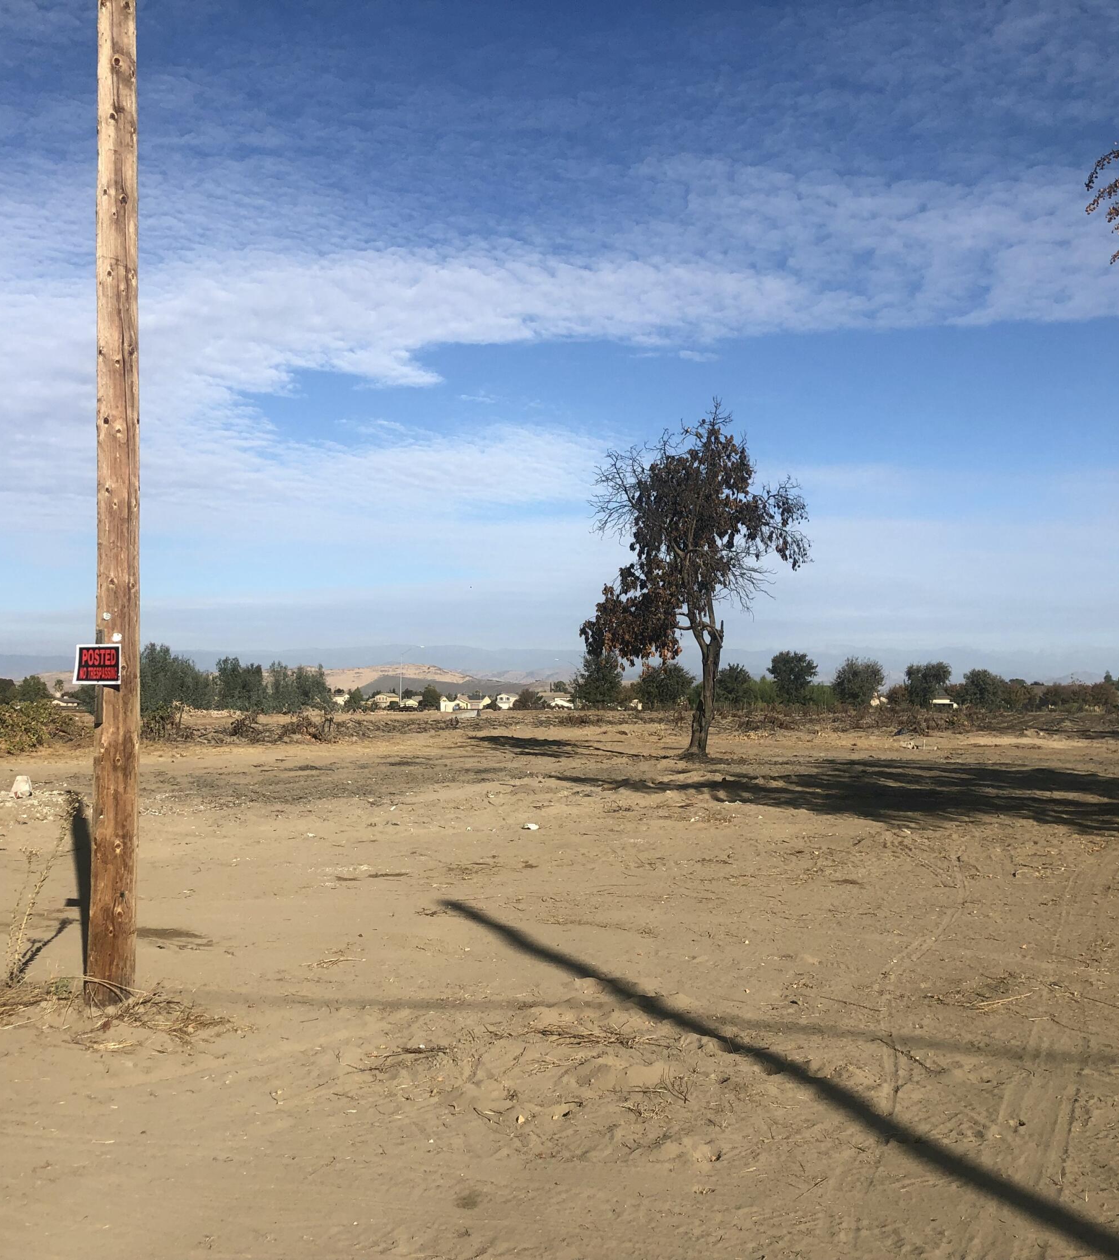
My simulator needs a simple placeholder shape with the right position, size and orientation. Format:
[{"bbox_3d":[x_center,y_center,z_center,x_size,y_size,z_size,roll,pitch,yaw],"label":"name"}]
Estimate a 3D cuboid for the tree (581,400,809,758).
[{"bbox_3d":[3.600,-1.330,36.200,6.000,9.500,5.500,0,-3,0],"label":"tree"}]

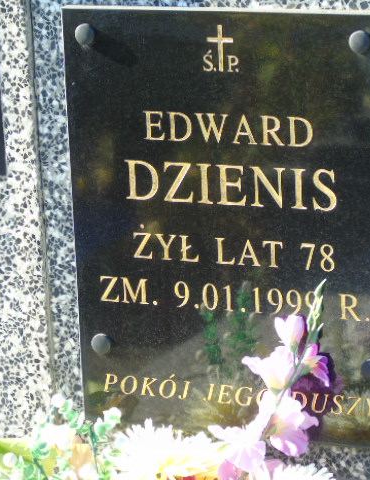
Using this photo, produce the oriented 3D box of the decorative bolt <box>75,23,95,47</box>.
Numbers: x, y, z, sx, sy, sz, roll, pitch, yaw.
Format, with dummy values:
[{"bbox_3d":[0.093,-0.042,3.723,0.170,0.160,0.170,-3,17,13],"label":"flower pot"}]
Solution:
[{"bbox_3d":[-0.118,-0.239,2.672,0.025,0.025,0.010,3,14,24],"label":"decorative bolt"}]

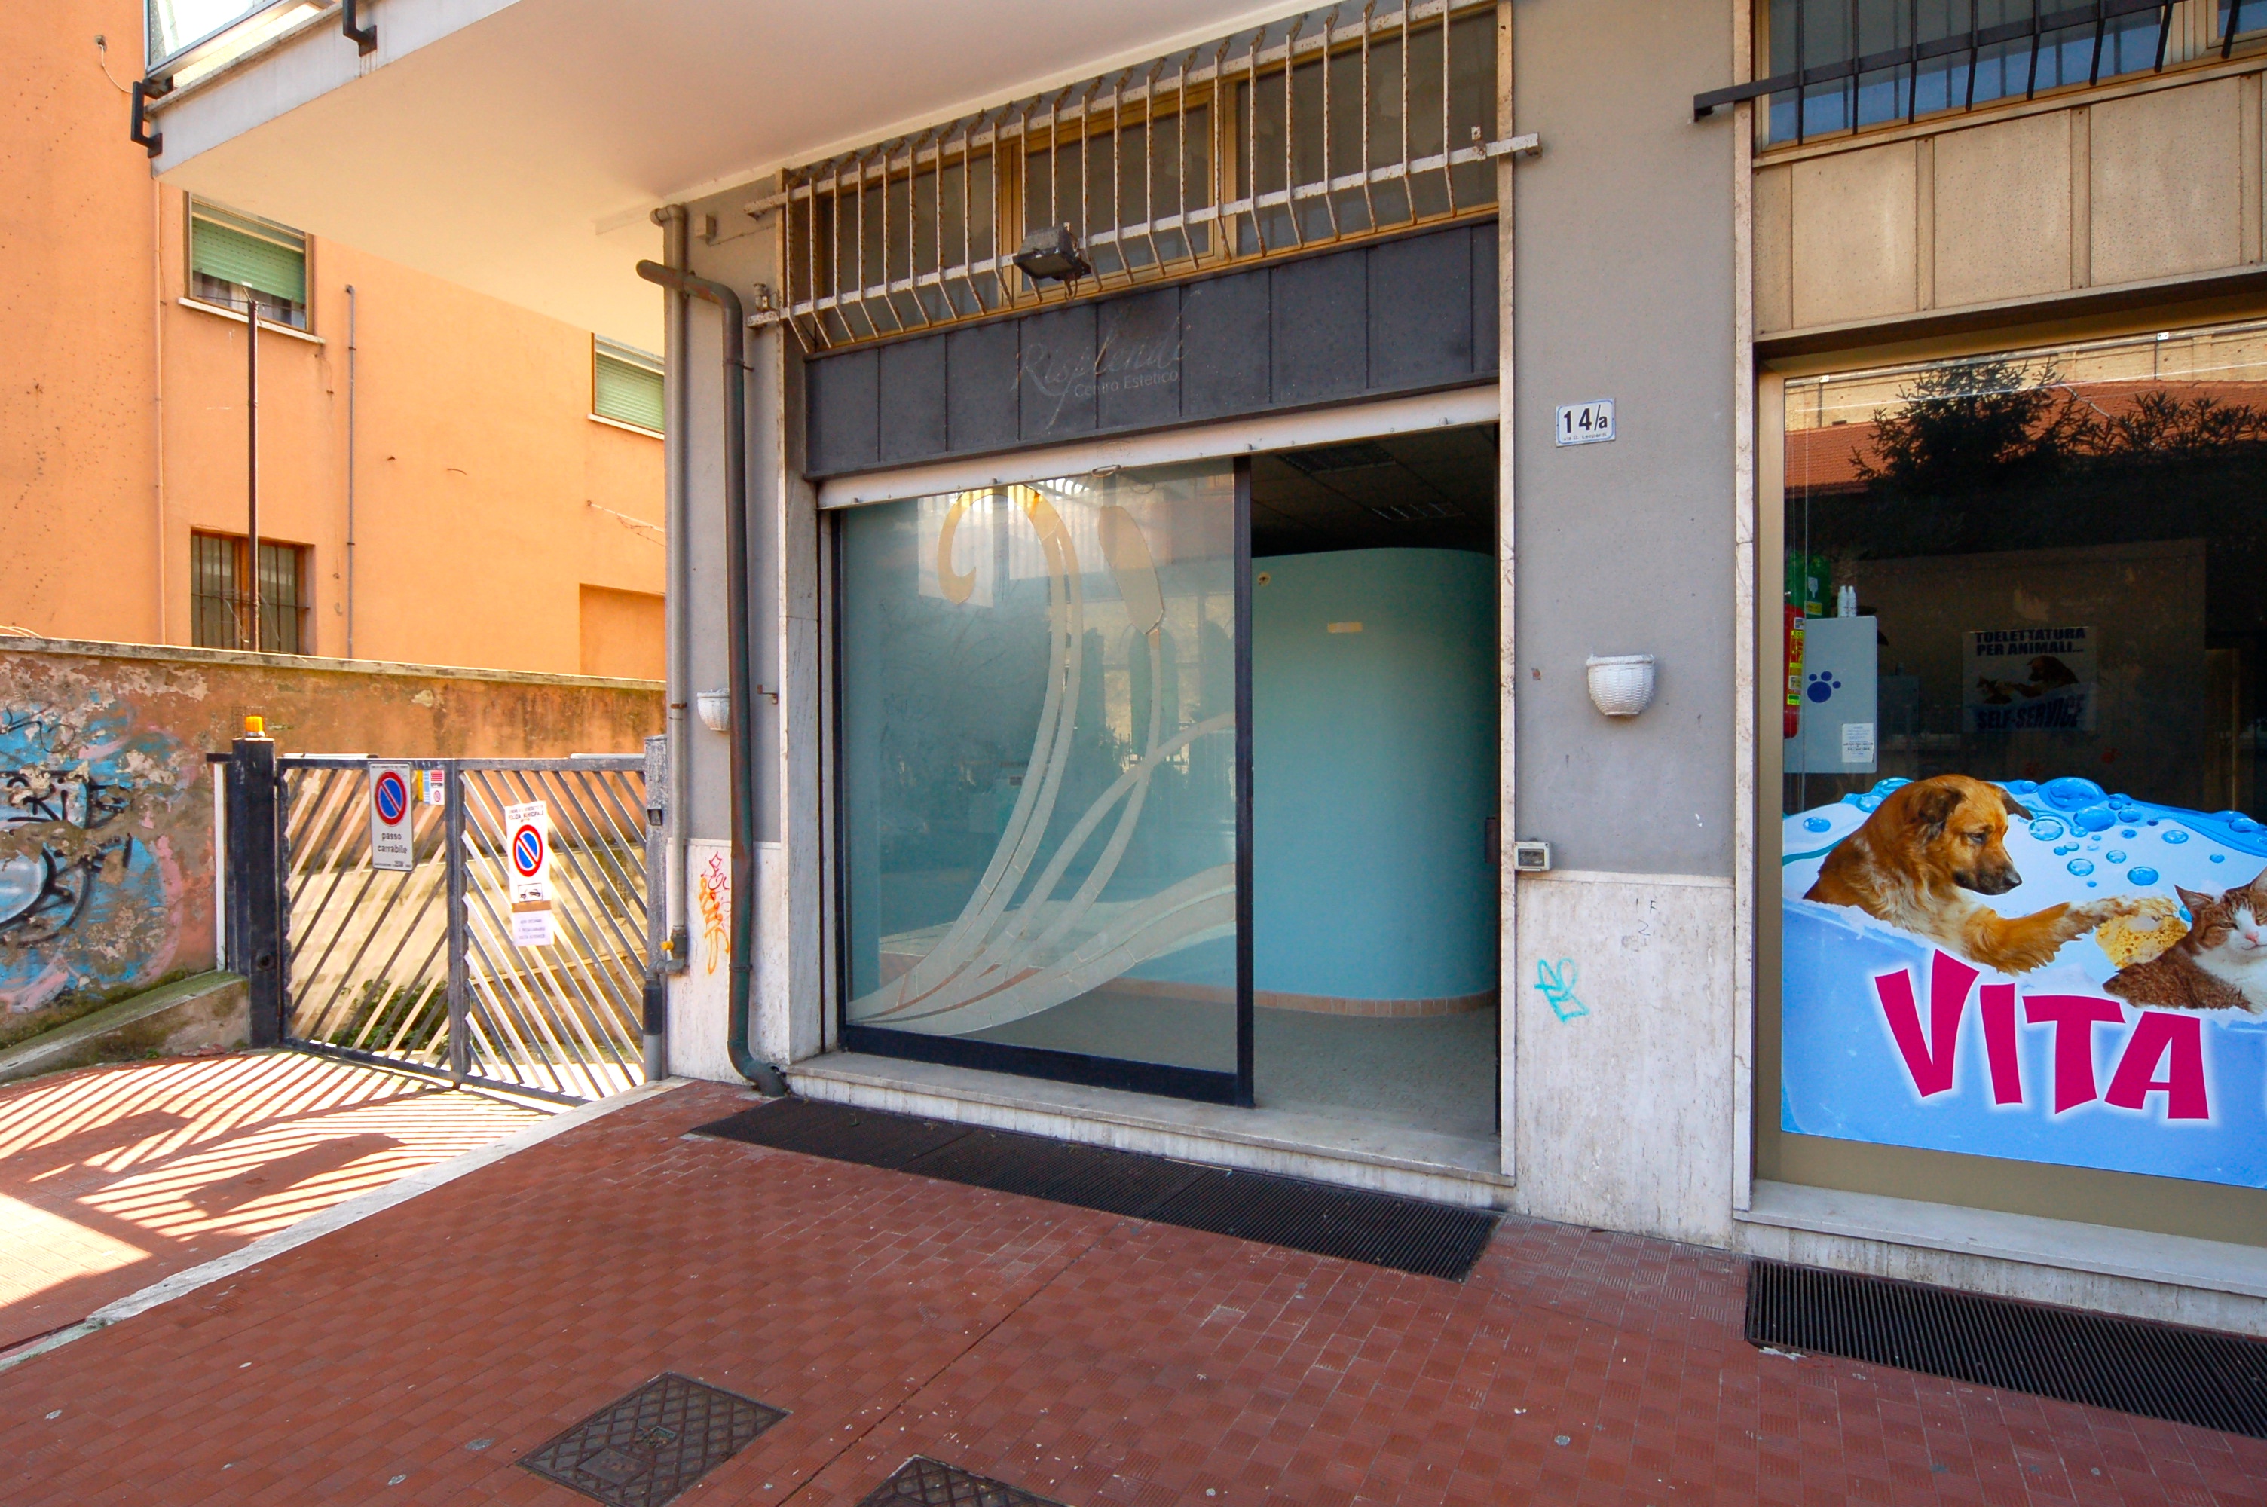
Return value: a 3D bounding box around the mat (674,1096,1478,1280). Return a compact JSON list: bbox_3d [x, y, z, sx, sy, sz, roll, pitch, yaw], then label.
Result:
[{"bbox_3d":[-0.276,1.478,4.040,2.950,0.020,0.540,0,0,26],"label":"mat"}]

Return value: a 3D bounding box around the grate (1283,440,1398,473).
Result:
[{"bbox_3d":[1.359,-1.965,7.418,0.600,0.080,0.600,0,0,26],"label":"grate"}]

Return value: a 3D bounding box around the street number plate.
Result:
[{"bbox_3d":[1.416,-1.034,3.545,0.168,0.127,0.010,0,0,26],"label":"street number plate"}]

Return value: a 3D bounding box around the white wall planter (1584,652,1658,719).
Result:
[{"bbox_3d":[1.490,-0.206,3.447,0.200,0.190,0.130,0,0,26],"label":"white wall planter"}]

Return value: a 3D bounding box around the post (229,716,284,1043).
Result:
[{"bbox_3d":[-5.185,0.780,6.704,0.180,1.920,0.170,0,0,26],"label":"post"}]

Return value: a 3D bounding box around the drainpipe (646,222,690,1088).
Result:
[{"bbox_3d":[-2.073,-0.481,5.081,0.200,3.930,0.110,0,0,26],"label":"drainpipe"}]

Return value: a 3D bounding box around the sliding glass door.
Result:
[{"bbox_3d":[-0.455,0.086,4.887,2.052,2.613,0.060,0,0,26],"label":"sliding glass door"}]

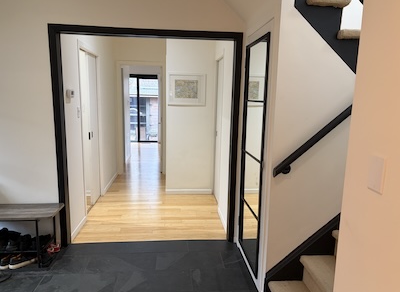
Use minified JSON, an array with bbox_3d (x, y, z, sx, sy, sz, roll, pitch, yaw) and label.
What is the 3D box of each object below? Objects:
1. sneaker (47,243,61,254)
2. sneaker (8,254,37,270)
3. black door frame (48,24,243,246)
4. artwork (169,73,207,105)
[{"bbox_3d":[-1.415,0.984,2.911,0.080,0.070,0.160,5,10,20],"label":"sneaker"},{"bbox_3d":[-1.578,1.002,2.687,0.100,0.100,0.270,8,11,35],"label":"sneaker"},{"bbox_3d":[-0.500,-0.039,2.959,1.755,2.112,0.110,0,9,-5],"label":"black door frame"},{"bbox_3d":[-0.187,-0.839,4.426,0.547,0.450,0.025,0,9,-5],"label":"artwork"}]

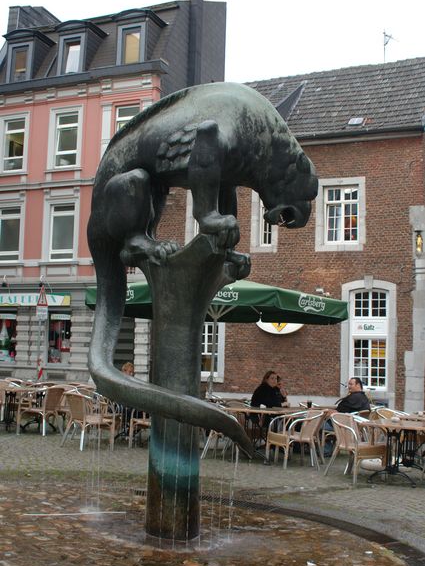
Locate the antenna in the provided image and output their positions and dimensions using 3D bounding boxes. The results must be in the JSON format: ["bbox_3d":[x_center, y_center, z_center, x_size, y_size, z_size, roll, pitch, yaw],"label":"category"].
[{"bbox_3d":[5.386,-7.125,22.563,0.500,0.930,0.300,7,-7,-44],"label":"antenna"}]

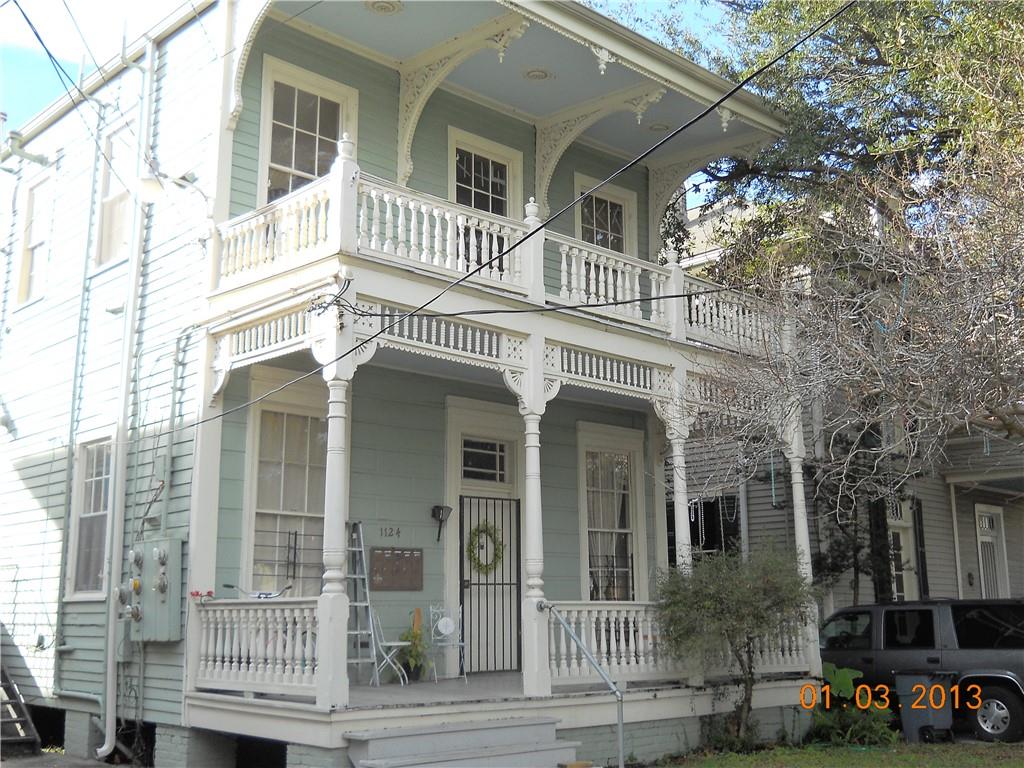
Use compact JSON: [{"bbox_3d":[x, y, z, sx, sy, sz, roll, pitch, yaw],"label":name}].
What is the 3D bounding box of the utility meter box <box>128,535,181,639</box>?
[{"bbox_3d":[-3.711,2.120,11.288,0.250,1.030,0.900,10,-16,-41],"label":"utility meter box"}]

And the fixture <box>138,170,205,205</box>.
[{"bbox_3d":[-3.569,-2.033,11.615,0.660,0.310,0.260,10,-16,-41],"label":"fixture"}]

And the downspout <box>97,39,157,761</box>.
[{"bbox_3d":[-4.402,-0.099,12.523,0.240,8.350,0.130,10,-16,-41],"label":"downspout"}]

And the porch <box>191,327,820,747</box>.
[{"bbox_3d":[0.265,1.831,12.318,7.000,3.600,2.600,10,-16,-41],"label":"porch"}]

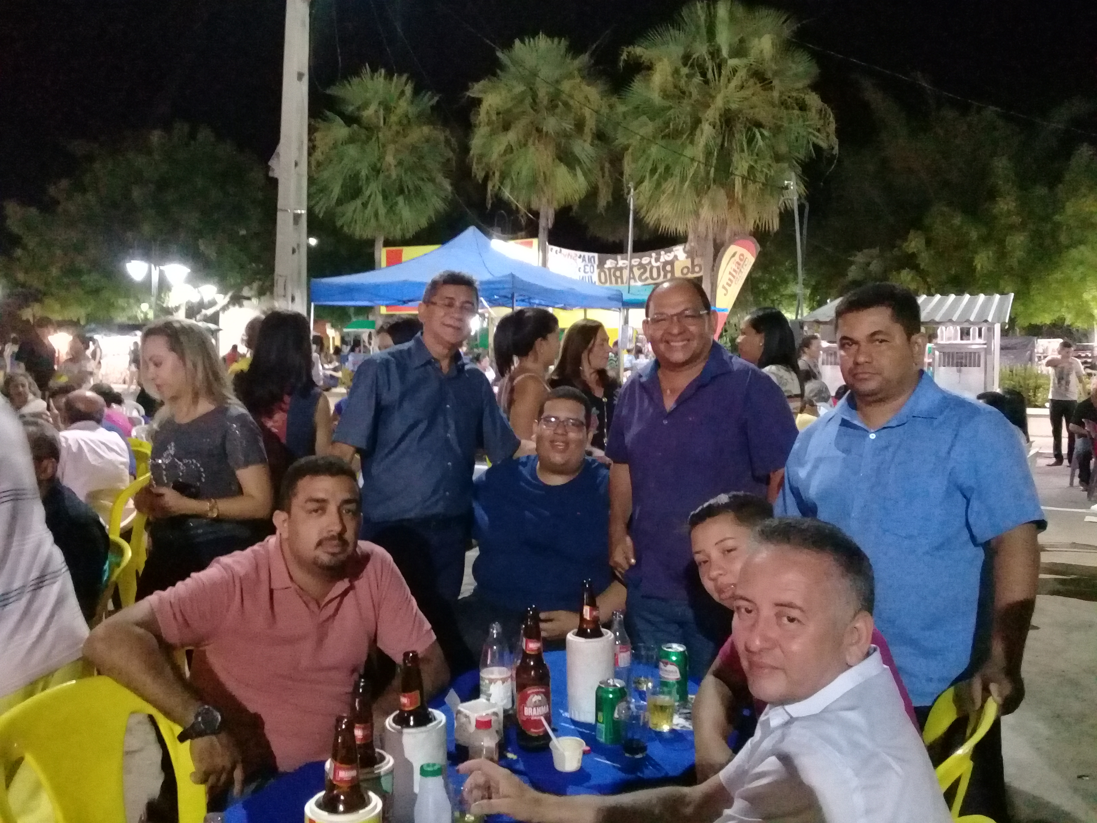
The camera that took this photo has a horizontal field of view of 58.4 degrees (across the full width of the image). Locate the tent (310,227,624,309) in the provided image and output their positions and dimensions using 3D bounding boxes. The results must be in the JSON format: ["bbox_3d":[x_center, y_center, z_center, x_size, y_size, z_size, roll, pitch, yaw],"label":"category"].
[{"bbox_3d":[-1.020,-0.976,13.284,3.000,3.070,3.000,2,5,28],"label":"tent"}]

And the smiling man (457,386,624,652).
[{"bbox_3d":[-0.021,0.654,2.838,0.580,1.420,0.780,0,4,3],"label":"smiling man"}]

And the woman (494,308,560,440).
[{"bbox_3d":[-0.088,0.423,3.861,0.290,1.660,0.430,-1,4,-16],"label":"woman"}]

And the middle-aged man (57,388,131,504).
[{"bbox_3d":[-2.530,0.499,5.351,0.520,1.290,0.750,-2,4,-20],"label":"middle-aged man"}]

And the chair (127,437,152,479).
[{"bbox_3d":[-3.050,0.597,6.962,0.520,0.860,0.460,2,5,28],"label":"chair"}]

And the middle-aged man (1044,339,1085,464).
[{"bbox_3d":[6.831,-0.143,13.018,0.530,1.690,0.420,2,4,24],"label":"middle-aged man"}]

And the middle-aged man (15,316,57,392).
[{"bbox_3d":[-4.683,0.004,9.025,0.460,1.740,0.310,-3,5,-37],"label":"middle-aged man"}]

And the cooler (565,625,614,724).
[{"bbox_3d":[0.095,0.591,2.213,0.108,0.188,0.108,0,4,0],"label":"cooler"}]

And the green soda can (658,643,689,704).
[{"bbox_3d":[0.289,0.605,2.265,0.066,0.122,0.066,0,4,0],"label":"green soda can"}]

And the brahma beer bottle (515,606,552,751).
[{"bbox_3d":[-0.030,0.550,2.055,0.075,0.290,0.075,-1,4,-9],"label":"brahma beer bottle"}]

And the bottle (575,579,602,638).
[{"bbox_3d":[0.091,0.526,2.209,0.075,0.290,0.075,-1,4,-22],"label":"bottle"}]

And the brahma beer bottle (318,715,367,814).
[{"bbox_3d":[-0.292,0.579,1.395,0.075,0.290,0.075,-1,4,-11],"label":"brahma beer bottle"}]

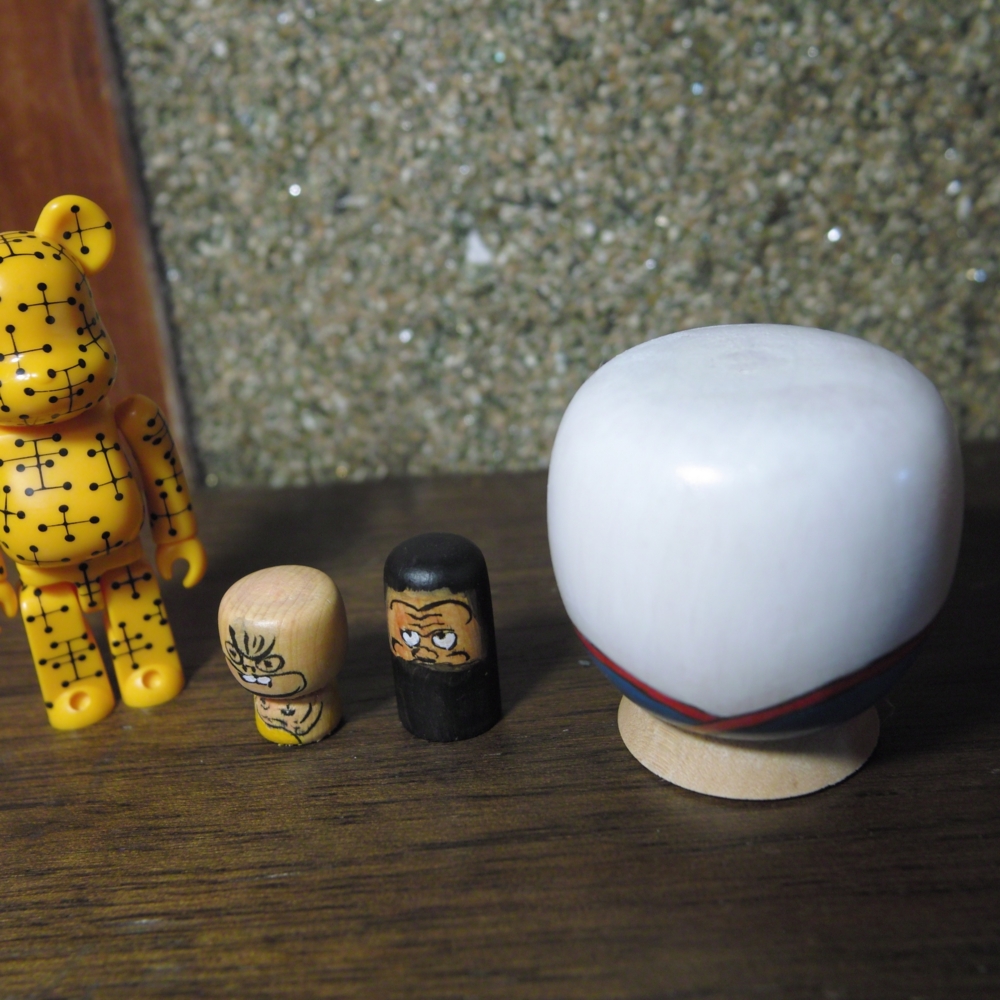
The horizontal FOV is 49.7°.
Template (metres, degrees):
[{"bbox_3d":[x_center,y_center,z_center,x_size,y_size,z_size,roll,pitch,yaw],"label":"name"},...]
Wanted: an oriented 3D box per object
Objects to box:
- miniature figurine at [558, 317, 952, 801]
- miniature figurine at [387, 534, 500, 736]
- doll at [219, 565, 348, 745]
[{"bbox_3d":[0.029,0.005,0.129,0.047,0.050,0.047,5,25,23],"label":"miniature figurine"},{"bbox_3d":[-0.008,0.017,0.142,0.014,0.025,0.014,0,23,13],"label":"miniature figurine"},{"bbox_3d":[-0.028,0.020,0.143,0.016,0.021,0.016,-5,23,2],"label":"doll"}]

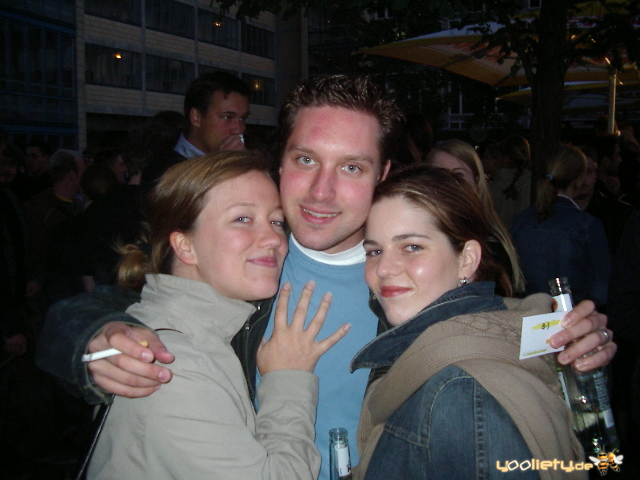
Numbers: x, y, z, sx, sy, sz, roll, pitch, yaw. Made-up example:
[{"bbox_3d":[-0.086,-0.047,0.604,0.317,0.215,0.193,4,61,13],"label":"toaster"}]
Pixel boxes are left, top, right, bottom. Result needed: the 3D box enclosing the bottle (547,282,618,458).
[{"bbox_3d":[0.346,0.169,0.940,0.062,0.237,0.062,-13,-3,18],"label":"bottle"}]

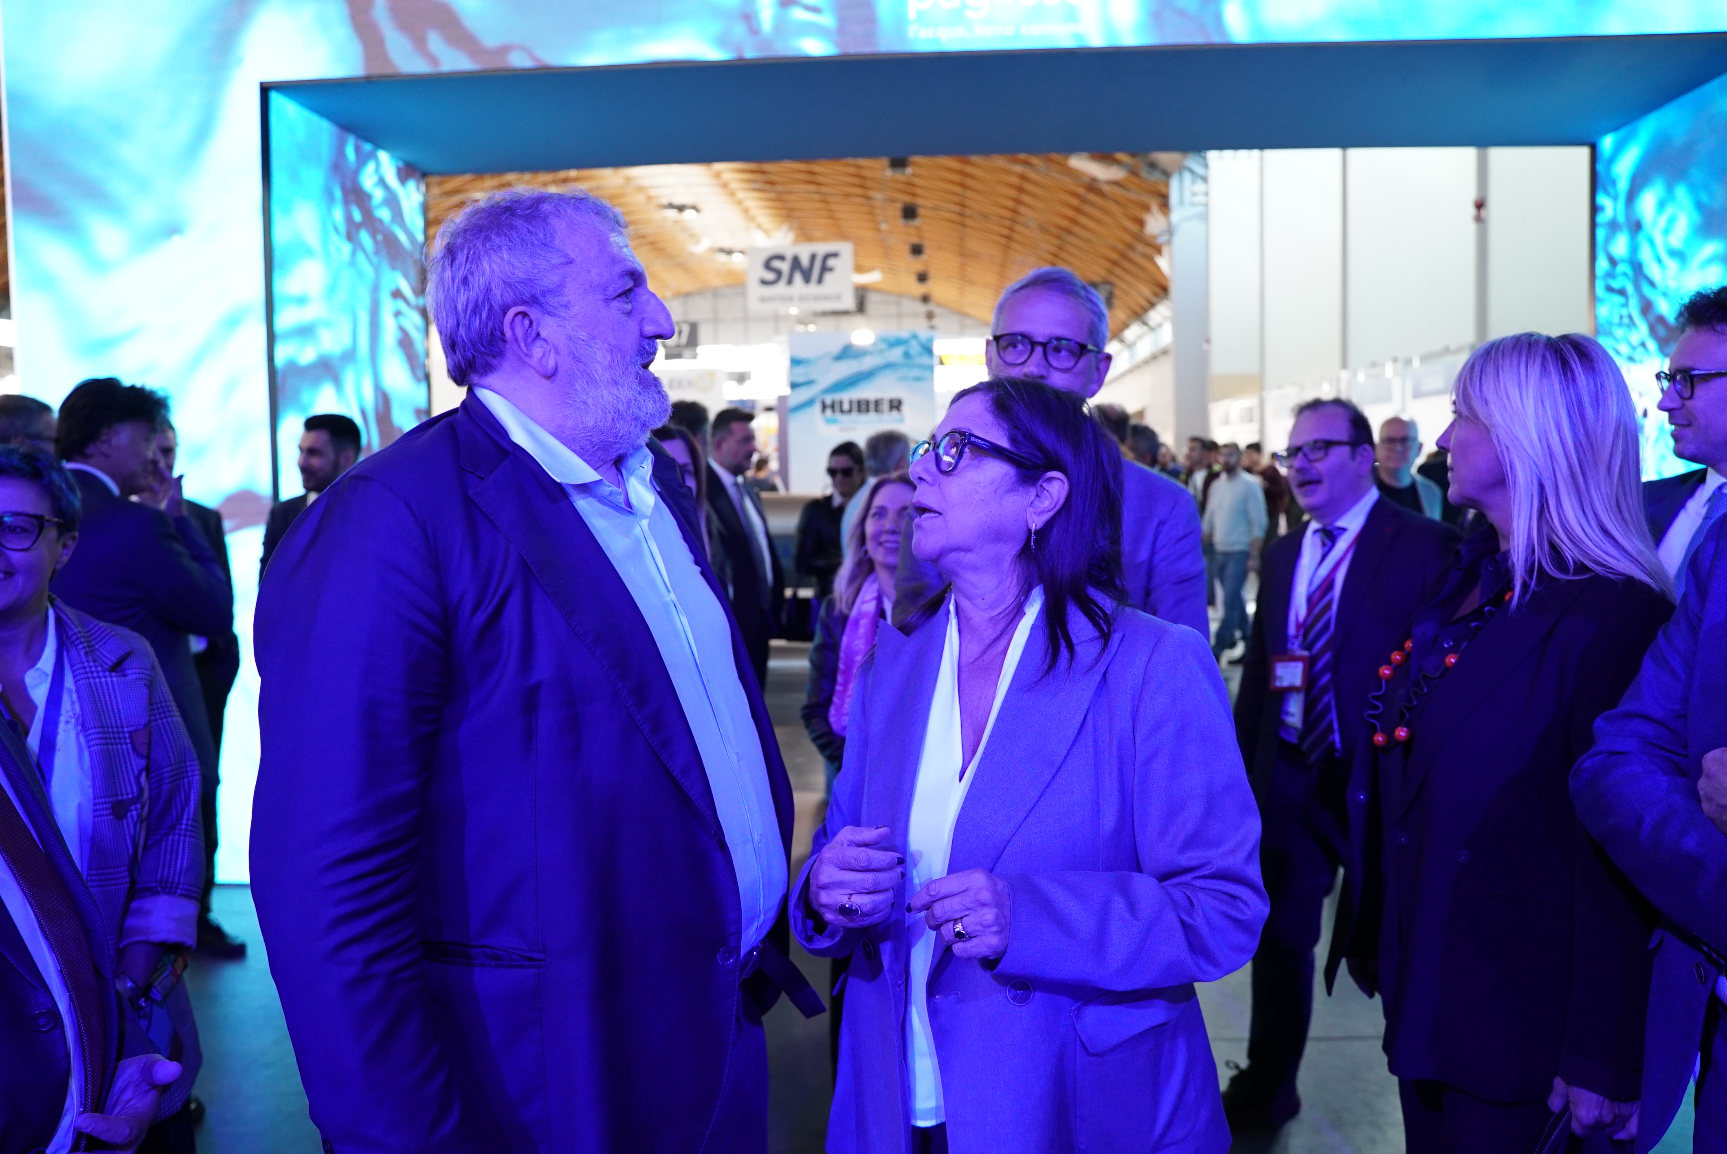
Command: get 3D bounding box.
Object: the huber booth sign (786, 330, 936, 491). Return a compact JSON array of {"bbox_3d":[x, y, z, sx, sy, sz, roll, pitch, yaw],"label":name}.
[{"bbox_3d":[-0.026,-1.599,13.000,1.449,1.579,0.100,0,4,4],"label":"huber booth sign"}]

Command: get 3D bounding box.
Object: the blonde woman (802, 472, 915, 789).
[{"bbox_3d":[0.078,0.542,3.189,0.500,1.579,0.380,-3,5,-25],"label":"blonde woman"}]

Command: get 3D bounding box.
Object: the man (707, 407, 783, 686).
[{"bbox_3d":[-0.479,0.245,5.419,0.400,1.850,0.540,3,5,38],"label":"man"}]

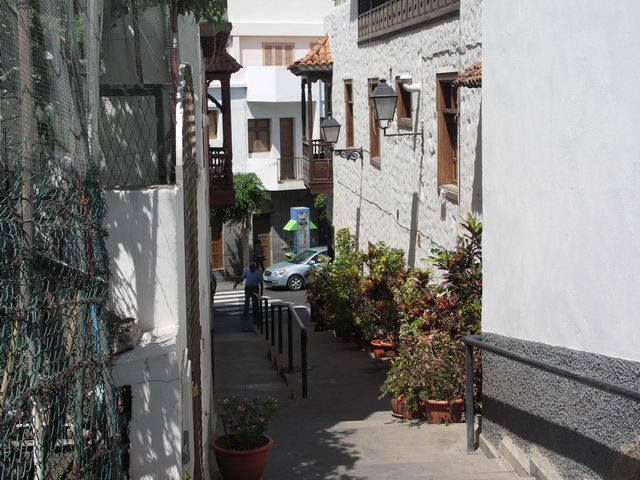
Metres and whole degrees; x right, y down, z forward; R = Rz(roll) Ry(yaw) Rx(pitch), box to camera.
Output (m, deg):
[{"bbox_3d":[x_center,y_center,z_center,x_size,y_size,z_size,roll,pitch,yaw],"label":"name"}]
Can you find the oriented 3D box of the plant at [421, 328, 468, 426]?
[{"bbox_3d":[1.276,1.408,14.150,0.460,0.930,0.460,-1,6,-4],"label":"plant"}]

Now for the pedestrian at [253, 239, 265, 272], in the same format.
[{"bbox_3d":[-2.493,0.762,56.200,0.400,1.630,0.480,-3,7,-20],"label":"pedestrian"}]

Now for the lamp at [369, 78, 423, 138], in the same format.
[{"bbox_3d":[1.189,-2.058,21.700,0.840,0.940,0.450,-1,6,-4],"label":"lamp"}]

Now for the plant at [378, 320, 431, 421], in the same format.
[{"bbox_3d":[0.884,1.354,14.500,0.540,1.000,0.540,-1,6,-4],"label":"plant"}]

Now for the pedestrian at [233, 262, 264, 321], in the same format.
[{"bbox_3d":[-2.125,1.541,41.500,0.850,1.740,0.500,0,6,3],"label":"pedestrian"}]

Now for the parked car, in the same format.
[{"bbox_3d":[-0.136,1.049,53.727,4.280,1.470,1.700,-4,7,-28],"label":"parked car"}]

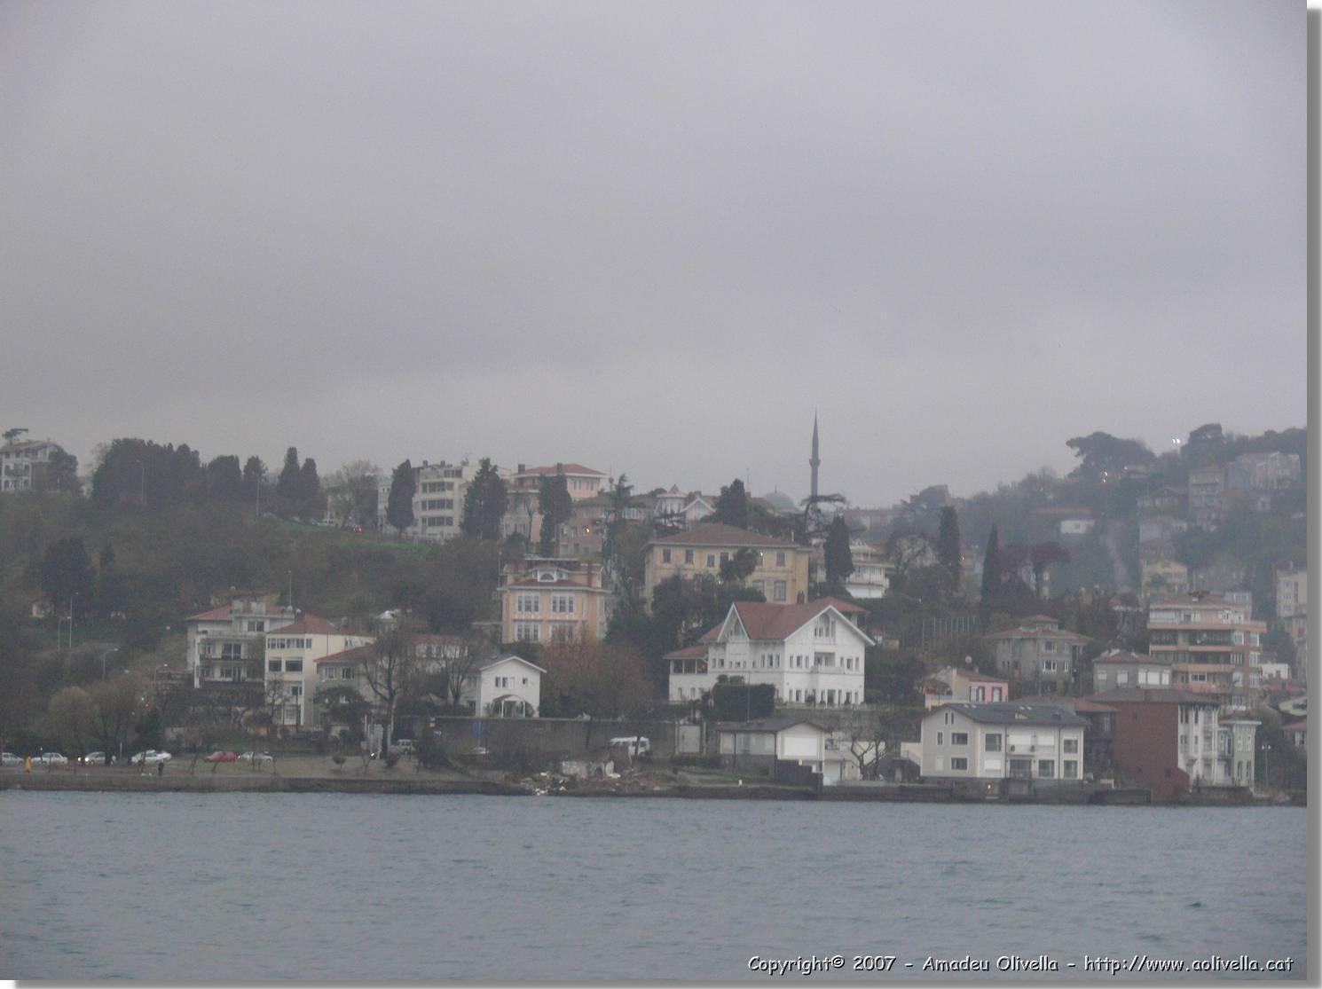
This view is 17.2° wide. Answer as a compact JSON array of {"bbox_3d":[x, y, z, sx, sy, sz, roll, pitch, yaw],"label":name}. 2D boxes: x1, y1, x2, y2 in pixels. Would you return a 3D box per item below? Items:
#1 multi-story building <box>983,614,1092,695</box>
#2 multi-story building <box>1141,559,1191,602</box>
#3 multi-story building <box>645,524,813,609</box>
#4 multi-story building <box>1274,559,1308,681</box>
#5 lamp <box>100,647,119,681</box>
[{"bbox_3d":[54.210,23.410,630.000,11.000,11.700,11.000,3,-4,-37],"label":"multi-story building"},{"bbox_3d":[92.490,15.990,800.000,9.000,8.500,9.000,1,-3,2],"label":"multi-story building"},{"bbox_3d":[9.860,10.790,648.000,23.500,13.000,17.000,1,-3,-3],"label":"multi-story building"},{"bbox_3d":[130.909,25.638,890.000,11.000,22.500,11.000,0,-3,14],"label":"multi-story building"},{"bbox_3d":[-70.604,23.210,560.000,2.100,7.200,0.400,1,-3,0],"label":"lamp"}]

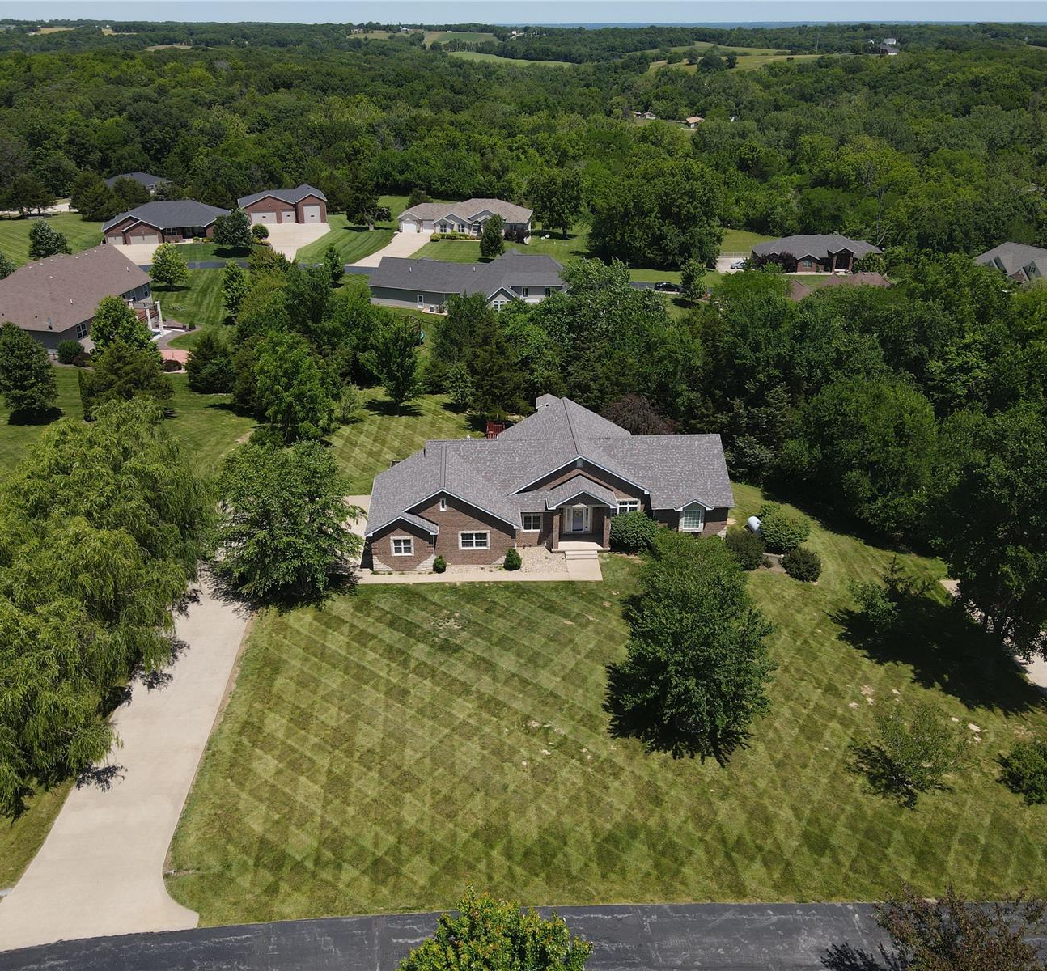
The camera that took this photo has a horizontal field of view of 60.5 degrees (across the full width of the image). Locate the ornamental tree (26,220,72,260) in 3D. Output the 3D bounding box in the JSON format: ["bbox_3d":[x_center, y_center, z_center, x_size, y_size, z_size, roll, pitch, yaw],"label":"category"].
[{"bbox_3d":[-85.000,-44.090,161.170,6.800,7.100,6.800,0,27,0],"label":"ornamental tree"}]

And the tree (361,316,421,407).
[{"bbox_3d":[-13.060,-11.864,89.850,5.872,10.200,5.754,0,27,0],"label":"tree"}]

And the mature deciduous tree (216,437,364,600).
[{"bbox_3d":[-17.000,2.650,65.780,10.400,11.800,10.400,0,27,0],"label":"mature deciduous tree"}]

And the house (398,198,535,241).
[{"bbox_3d":[-10.770,-52.122,172.880,25.500,6.200,13.500,3,28,5],"label":"house"}]

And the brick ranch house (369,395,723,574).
[{"bbox_3d":[2.000,-0.950,77.310,29.000,7.600,18.500,-1,27,-3],"label":"brick ranch house"}]

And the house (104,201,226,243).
[{"bbox_3d":[-70.230,-52.980,178.670,23.000,6.800,15.000,-7,28,-13],"label":"house"}]

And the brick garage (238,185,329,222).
[{"bbox_3d":[-48.070,-55.970,179.240,16.600,5.700,11.500,-8,29,-15],"label":"brick garage"}]

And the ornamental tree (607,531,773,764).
[{"bbox_3d":[10.100,8.920,52.480,8.800,12.900,8.800,0,27,0],"label":"ornamental tree"}]

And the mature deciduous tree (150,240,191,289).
[{"bbox_3d":[-51.796,-32.266,131.527,5.928,6.960,5.809,0,27,0],"label":"mature deciduous tree"}]

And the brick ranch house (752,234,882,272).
[{"bbox_3d":[55.643,-46.085,174.705,24.500,6.200,12.500,0,27,0],"label":"brick ranch house"}]

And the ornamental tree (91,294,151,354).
[{"bbox_3d":[-51.100,-20.310,114.370,7.100,7.900,7.100,0,27,0],"label":"ornamental tree"}]

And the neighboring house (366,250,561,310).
[{"bbox_3d":[-7.272,-31.473,134.085,28.000,7.000,14.000,4,28,7],"label":"neighboring house"}]

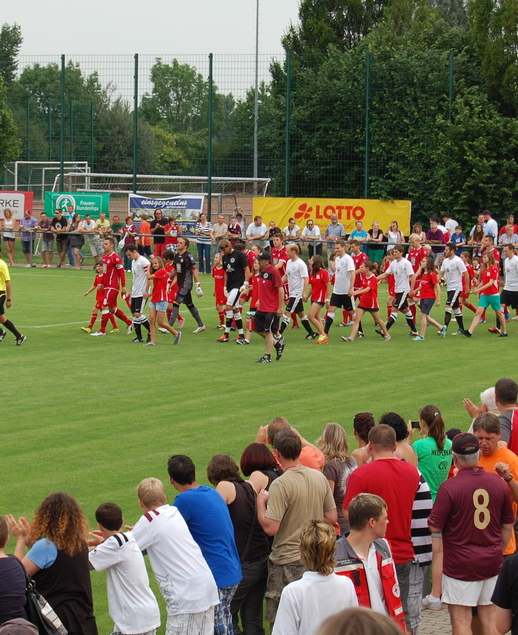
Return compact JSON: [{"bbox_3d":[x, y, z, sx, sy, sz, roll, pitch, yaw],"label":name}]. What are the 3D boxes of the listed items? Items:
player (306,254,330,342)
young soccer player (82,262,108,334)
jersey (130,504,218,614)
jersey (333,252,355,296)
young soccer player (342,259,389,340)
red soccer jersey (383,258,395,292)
[{"bbox_3d":[1.098,-0.331,38.877,0.520,1.560,0.460,-1,4,-30],"label":"player"},{"bbox_3d":[-2.899,-0.374,39.900,0.580,1.300,0.420,-1,4,-29],"label":"young soccer player"},{"bbox_3d":[-0.503,1.397,12.500,0.440,0.640,0.300,-2,-17,-38],"label":"jersey"},{"bbox_3d":[1.578,-0.799,40.133,0.300,0.740,0.500,-1,5,-33],"label":"jersey"},{"bbox_3d":[1.988,-0.296,39.515,0.820,1.440,0.500,-1,4,-28],"label":"young soccer player"},{"bbox_3d":[2.632,-0.837,43.366,0.260,0.640,0.420,-2,5,-38],"label":"red soccer jersey"}]

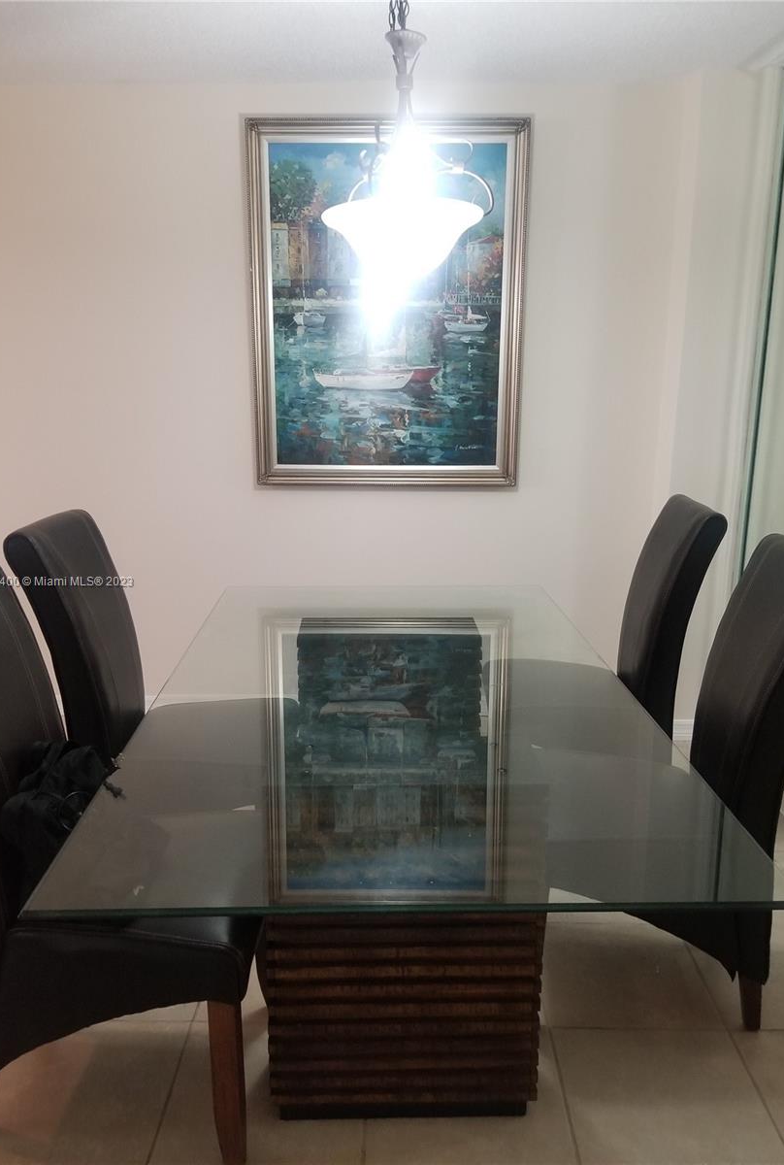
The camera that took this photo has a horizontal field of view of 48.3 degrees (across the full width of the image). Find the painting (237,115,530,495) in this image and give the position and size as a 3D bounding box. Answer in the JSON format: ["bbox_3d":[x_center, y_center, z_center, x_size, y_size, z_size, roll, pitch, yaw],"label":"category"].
[{"bbox_3d":[-0.018,-1.034,3.326,1.036,1.340,0.050,1,14,1],"label":"painting"}]

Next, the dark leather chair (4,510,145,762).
[{"bbox_3d":[-0.597,0.358,2.394,0.640,1.060,0.460,0,14,-2],"label":"dark leather chair"}]

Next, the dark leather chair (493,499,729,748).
[{"bbox_3d":[0.631,0.273,2.783,0.620,1.060,0.460,1,14,2],"label":"dark leather chair"}]

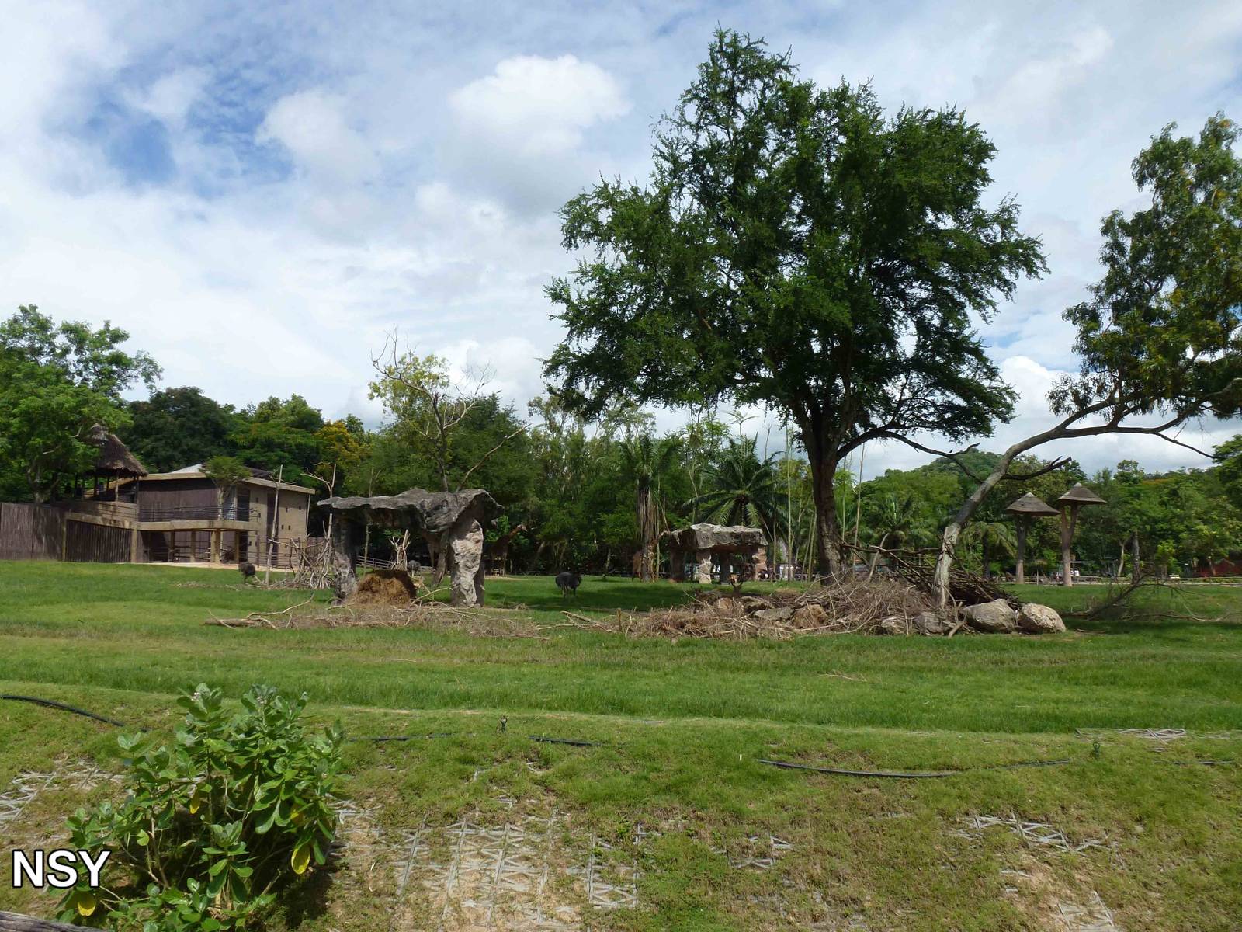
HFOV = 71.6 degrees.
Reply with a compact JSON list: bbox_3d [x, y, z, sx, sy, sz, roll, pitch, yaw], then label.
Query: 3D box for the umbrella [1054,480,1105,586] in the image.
[{"bbox_3d":[27.685,4.143,52.002,3.100,6.250,3.100,0,-5,0],"label":"umbrella"}]

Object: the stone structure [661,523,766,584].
[{"bbox_3d":[6.026,5.625,56.001,5.700,3.861,4.000,2,-6,-25],"label":"stone structure"}]

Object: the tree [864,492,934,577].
[{"bbox_3d":[22.597,5.662,70.002,5.679,7.155,5.400,0,-5,0],"label":"tree"}]

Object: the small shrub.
[{"bbox_3d":[-2.144,1.724,4.401,1.420,1.120,1.250,0,-5,0],"label":"small shrub"}]

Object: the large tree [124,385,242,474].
[{"bbox_3d":[-45.837,0.725,90.008,13.000,18.419,12.000,0,-5,0],"label":"large tree"}]

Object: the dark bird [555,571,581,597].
[{"bbox_3d":[-2.525,5.704,41.500,1.250,1.252,0.800,-3,-6,30],"label":"dark bird"}]

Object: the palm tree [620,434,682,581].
[{"bbox_3d":[1.993,2.772,58.004,4.313,9.866,4.300,0,-5,0],"label":"palm tree"}]

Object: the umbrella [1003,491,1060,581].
[{"bbox_3d":[26.515,4.629,55.501,3.500,5.827,3.500,0,-5,0],"label":"umbrella"}]

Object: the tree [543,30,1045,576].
[{"bbox_3d":[8.648,-8.164,43.040,25.001,28.720,22.000,0,-5,0],"label":"tree"}]

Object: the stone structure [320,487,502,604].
[{"bbox_3d":[-9.007,3.378,36.501,7.300,4.914,4.500,0,-5,0],"label":"stone structure"}]

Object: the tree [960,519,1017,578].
[{"bbox_3d":[29.893,6.775,70.001,4.654,4.946,4.600,0,-5,0],"label":"tree"}]

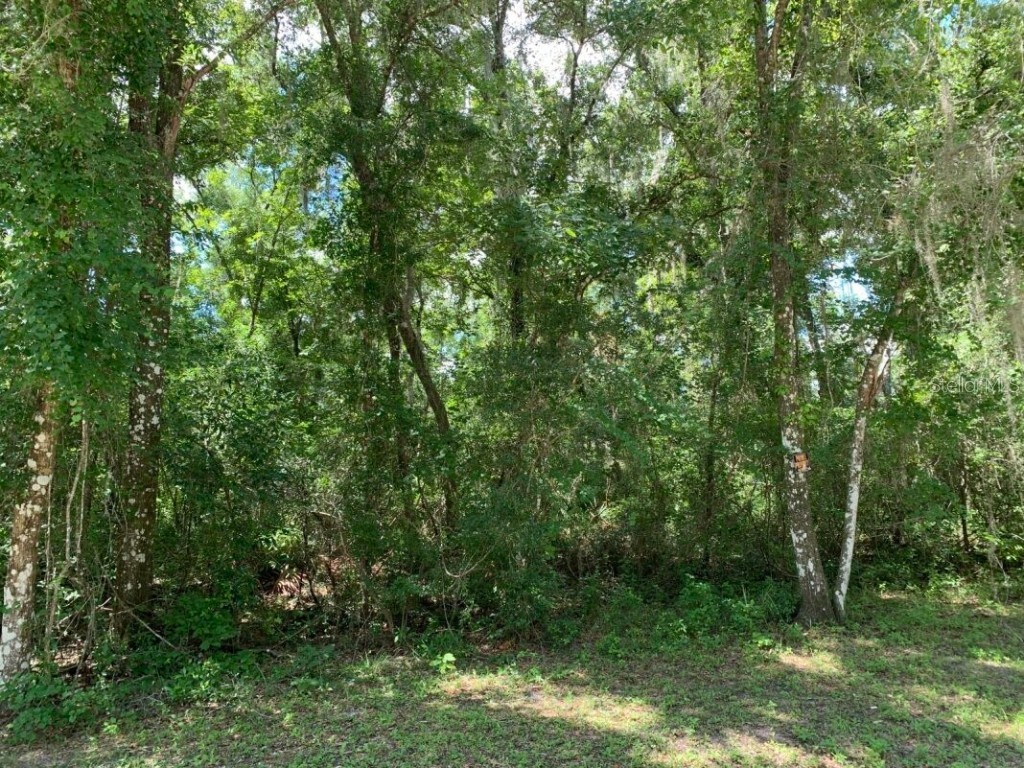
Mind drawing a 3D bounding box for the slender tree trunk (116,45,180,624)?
[{"bbox_3d":[-4.100,-0.615,8.771,0.500,6.600,0.460,0,-8,0],"label":"slender tree trunk"}]

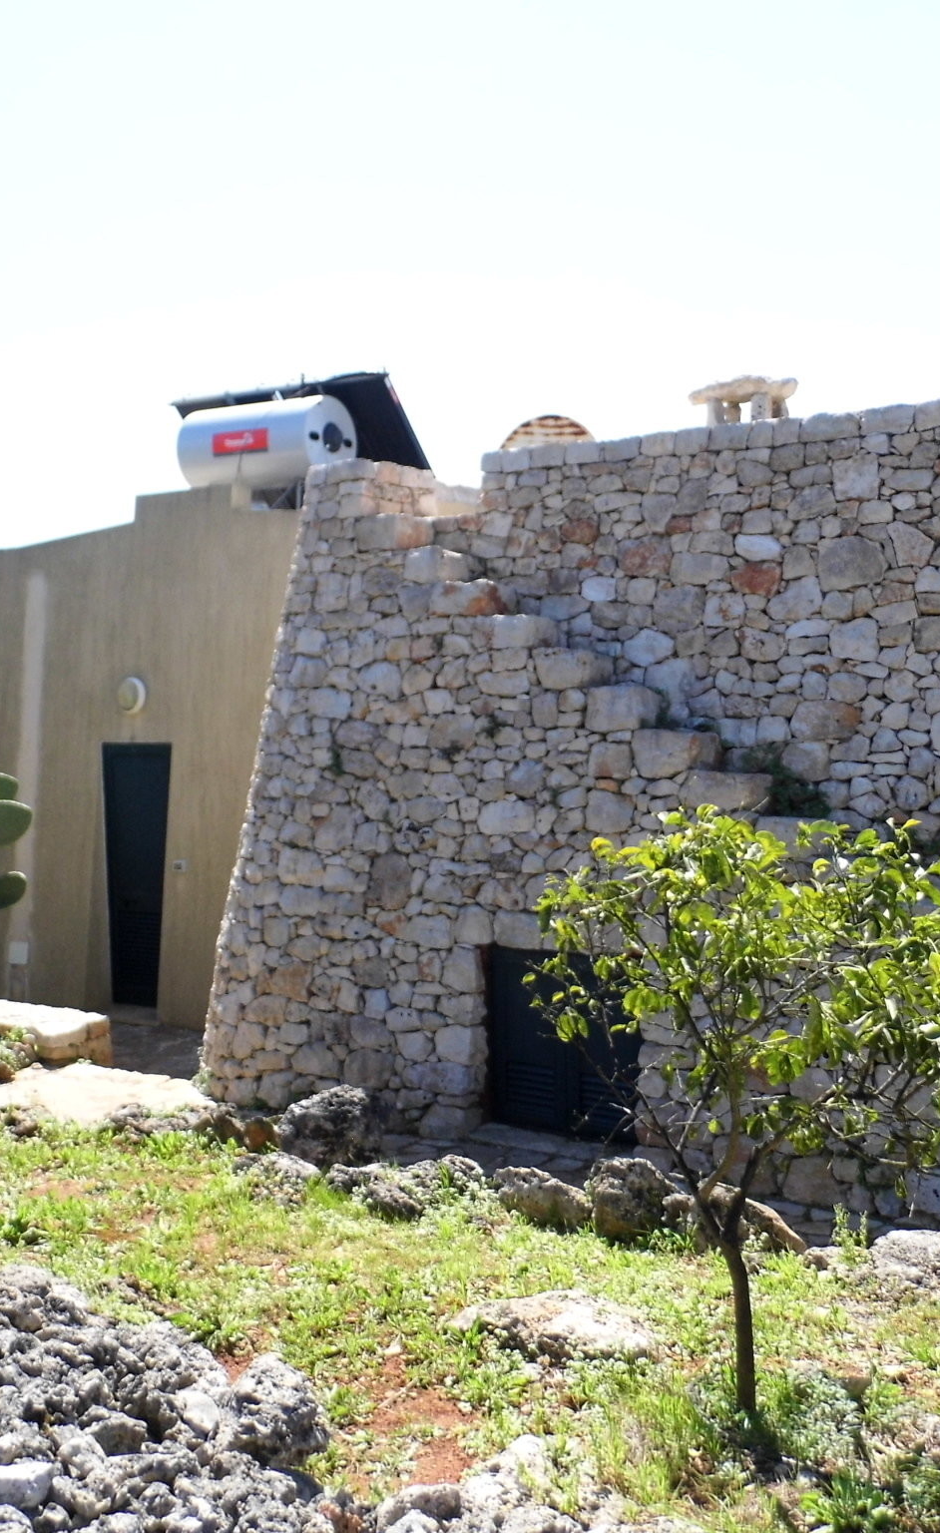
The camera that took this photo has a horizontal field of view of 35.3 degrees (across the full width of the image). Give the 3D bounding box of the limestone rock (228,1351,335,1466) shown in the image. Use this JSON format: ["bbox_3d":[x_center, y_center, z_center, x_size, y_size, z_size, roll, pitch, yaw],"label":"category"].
[{"bbox_3d":[-0.495,1.636,3.842,0.260,0.250,0.240,1,1,0],"label":"limestone rock"}]

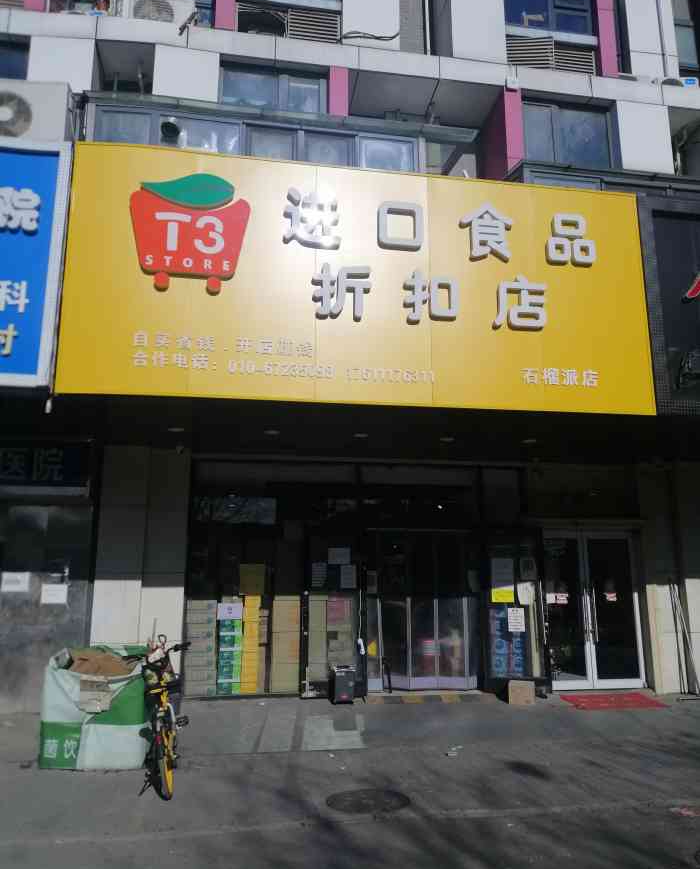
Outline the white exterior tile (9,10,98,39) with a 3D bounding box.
[{"bbox_3d":[-3.951,-5.451,9.351,1.122,0.335,0.050,2,-12,-9],"label":"white exterior tile"}]

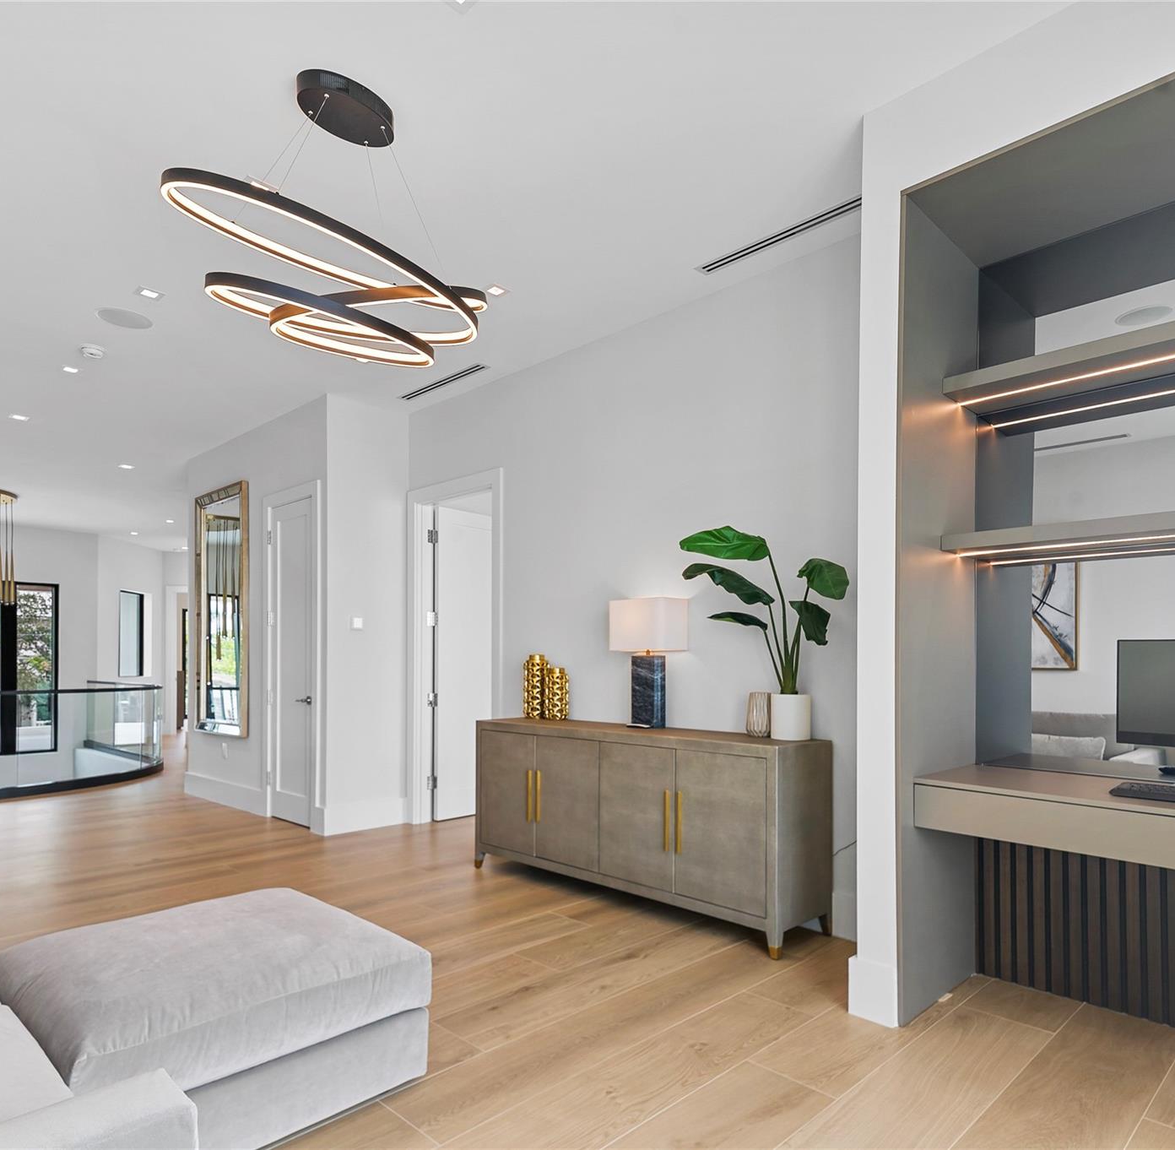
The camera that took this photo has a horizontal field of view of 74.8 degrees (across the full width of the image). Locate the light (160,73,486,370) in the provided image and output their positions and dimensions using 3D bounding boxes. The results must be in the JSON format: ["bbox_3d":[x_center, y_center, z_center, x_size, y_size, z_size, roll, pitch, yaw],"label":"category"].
[{"bbox_3d":[-0.788,-1.172,2.536,1.100,0.790,0.420,3,-4,-44],"label":"light"}]

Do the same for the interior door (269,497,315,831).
[{"bbox_3d":[-2.183,0.637,5.702,0.045,2.390,0.620,3,-4,-44],"label":"interior door"}]

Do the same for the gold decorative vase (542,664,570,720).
[{"bbox_3d":[-0.178,0.685,4.460,0.165,0.310,0.165,0,-3,0],"label":"gold decorative vase"}]

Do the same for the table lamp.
[{"bbox_3d":[0.319,0.455,3.980,0.210,0.670,0.370,3,-4,-44],"label":"table lamp"}]

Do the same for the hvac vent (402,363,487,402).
[{"bbox_3d":[-0.985,-1.290,5.198,0.100,0.030,0.974,3,-4,-44],"label":"hvac vent"}]

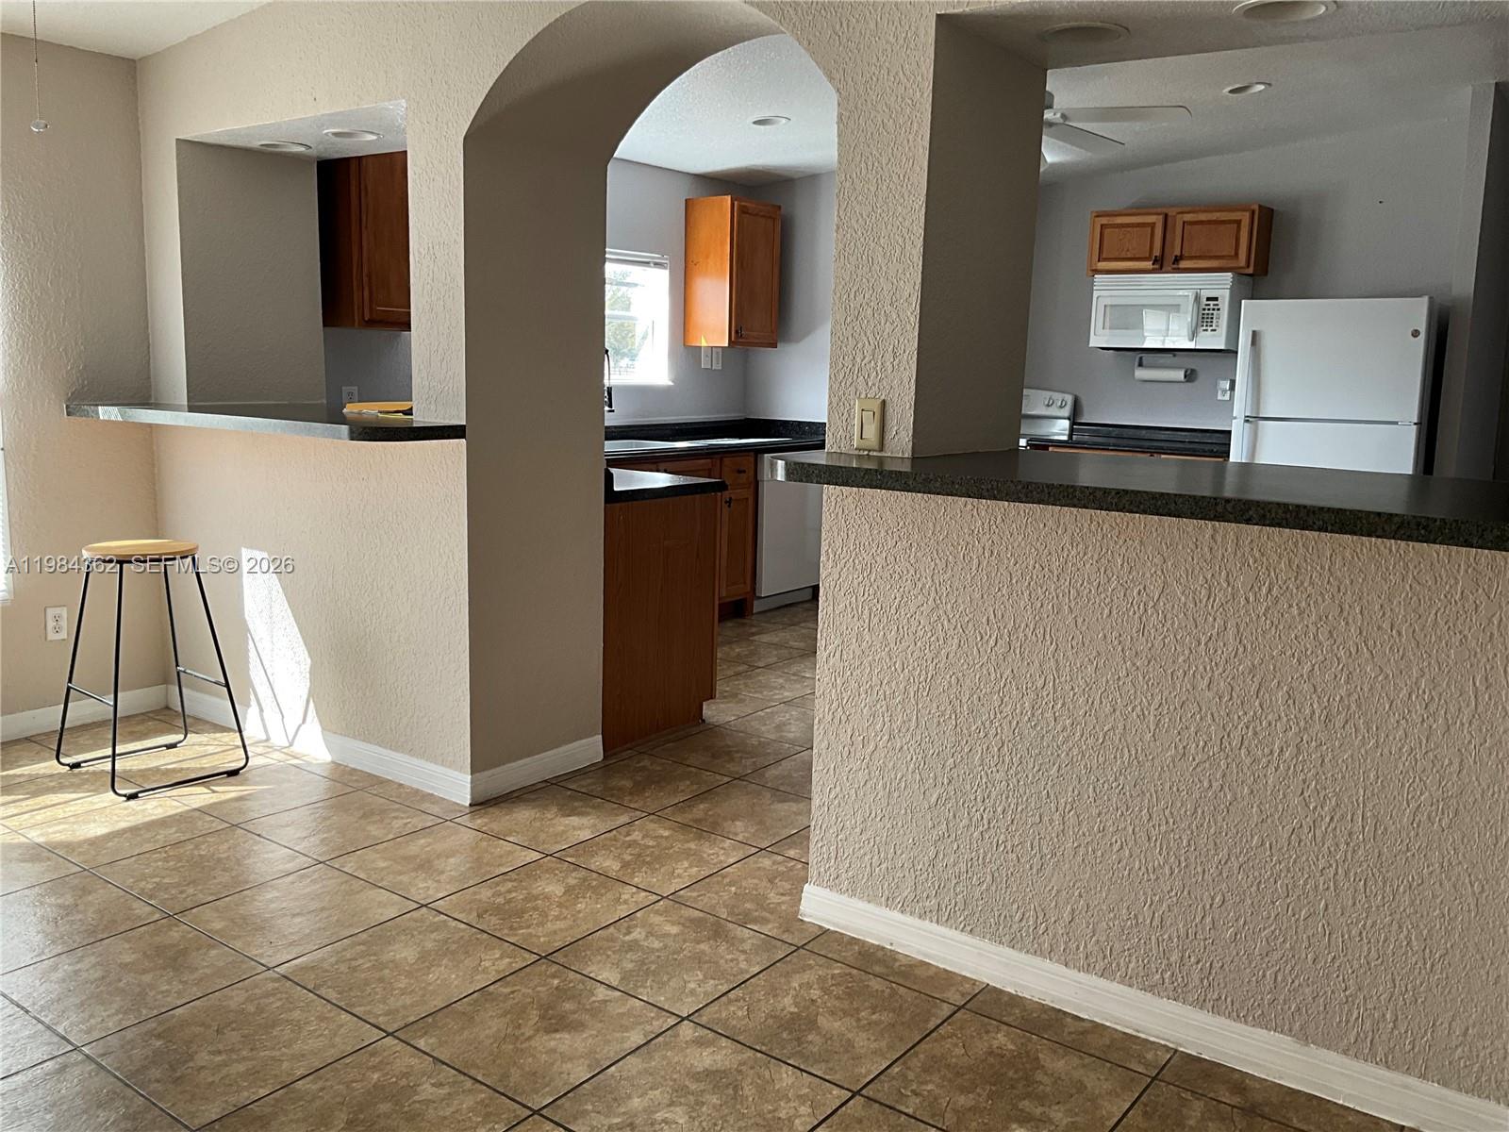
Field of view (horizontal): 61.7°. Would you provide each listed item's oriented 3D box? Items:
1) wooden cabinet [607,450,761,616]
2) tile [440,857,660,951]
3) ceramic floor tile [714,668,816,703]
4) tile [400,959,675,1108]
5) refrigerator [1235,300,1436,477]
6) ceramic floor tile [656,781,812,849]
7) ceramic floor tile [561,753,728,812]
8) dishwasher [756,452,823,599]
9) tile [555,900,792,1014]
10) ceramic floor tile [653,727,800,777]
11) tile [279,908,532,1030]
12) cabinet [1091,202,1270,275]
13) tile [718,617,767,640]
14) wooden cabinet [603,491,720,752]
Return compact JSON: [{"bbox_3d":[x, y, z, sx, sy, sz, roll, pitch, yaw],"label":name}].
[{"bbox_3d":[-0.628,-0.114,6.263,0.610,0.863,1.309,9,12,36],"label":"wooden cabinet"},{"bbox_3d":[-0.514,0.840,3.135,0.410,0.010,0.410,9,12,36],"label":"tile"},{"bbox_3d":[0.070,0.507,5.351,0.418,0.010,0.418,9,12,36],"label":"ceramic floor tile"},{"bbox_3d":[-0.432,0.938,2.562,0.410,0.010,0.410,9,12,36],"label":"tile"},{"bbox_3d":[2.885,-0.461,6.403,0.801,1.709,0.769,7,11,30],"label":"refrigerator"},{"bbox_3d":[-0.014,0.752,3.843,0.416,0.010,0.416,9,12,36],"label":"ceramic floor tile"},{"bbox_3d":[-0.347,0.694,4.036,0.410,0.010,0.410,9,12,36],"label":"ceramic floor tile"},{"bbox_3d":[-0.009,-0.240,6.996,0.610,0.817,0.606,9,12,36],"label":"dishwasher"},{"bbox_3d":[-0.185,0.904,2.936,0.418,0.010,0.418,9,12,36],"label":"tile"},{"bbox_3d":[-0.097,0.652,4.424,0.416,0.010,0.416,9,12,36],"label":"ceramic floor tile"},{"bbox_3d":[-0.774,0.900,2.845,0.416,0.010,0.416,9,12,36],"label":"tile"},{"bbox_3d":[2.347,-1.781,7.003,0.907,0.353,0.303,8,12,35],"label":"cabinet"},{"bbox_3d":[-0.097,0.308,6.516,0.418,0.010,0.418,9,12,36],"label":"tile"},{"bbox_3d":[-0.676,0.134,4.781,0.900,0.863,0.602,9,12,36],"label":"wooden cabinet"}]

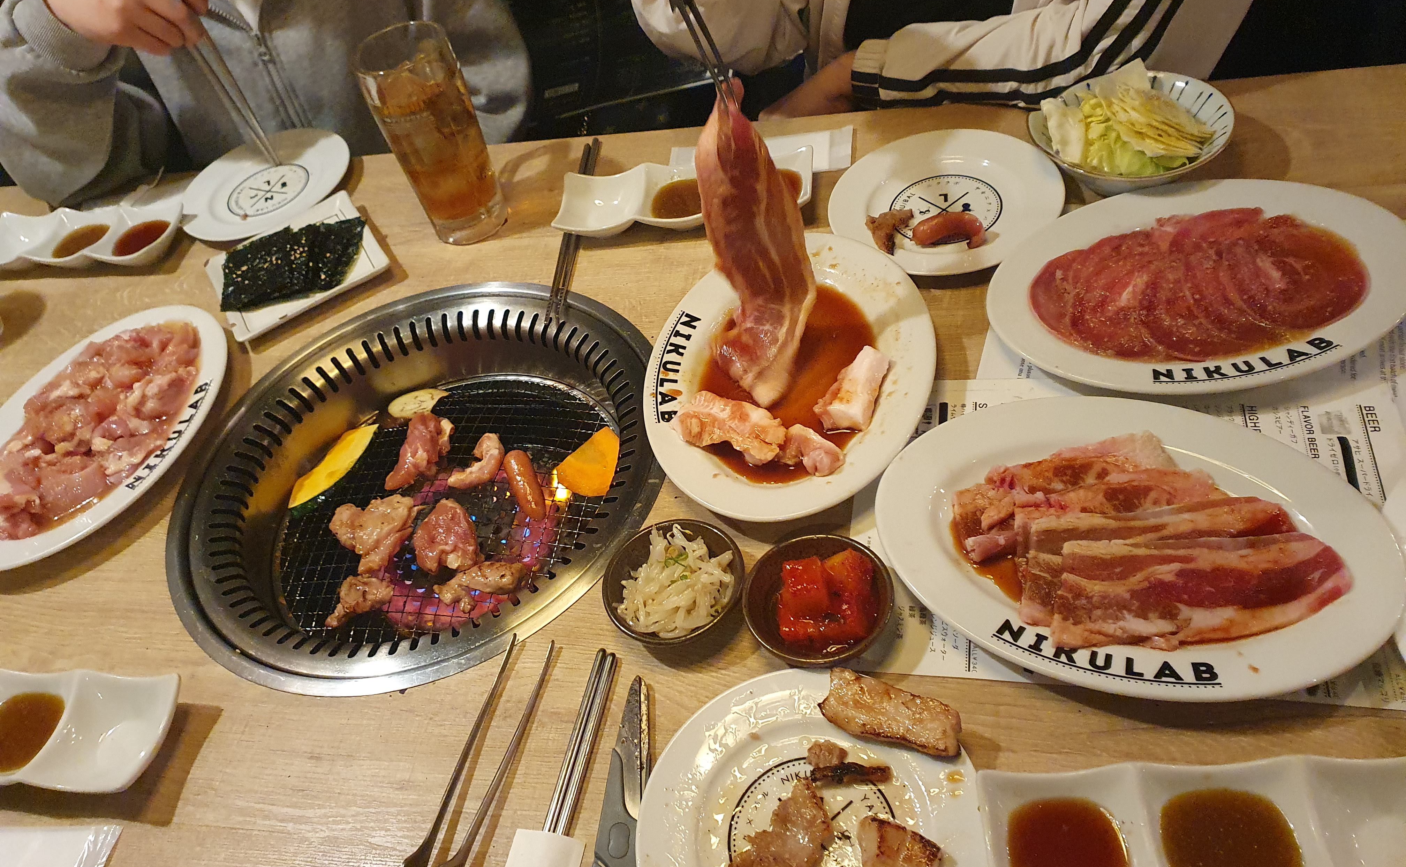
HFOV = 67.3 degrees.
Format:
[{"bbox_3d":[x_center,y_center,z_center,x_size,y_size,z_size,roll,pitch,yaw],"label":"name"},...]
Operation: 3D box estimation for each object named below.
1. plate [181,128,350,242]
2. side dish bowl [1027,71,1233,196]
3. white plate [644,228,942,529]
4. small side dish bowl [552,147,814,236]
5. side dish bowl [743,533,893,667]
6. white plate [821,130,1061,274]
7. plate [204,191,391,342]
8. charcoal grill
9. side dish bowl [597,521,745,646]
[{"bbox_3d":[-0.407,-0.229,0.995,0.169,0.021,0.169,-7,49,9],"label":"plate"},{"bbox_3d":[0.307,-0.207,0.767,0.131,0.047,0.131,-7,49,9],"label":"side dish bowl"},{"bbox_3d":[0.058,-0.038,0.701,0.190,0.026,0.256,1,50,15],"label":"white plate"},{"bbox_3d":[-0.013,-0.186,0.842,0.207,0.031,0.069,-3,49,12],"label":"small side dish bowl"},{"bbox_3d":[0.065,0.098,0.576,0.080,0.035,0.080,-7,49,9],"label":"side dish bowl"},{"bbox_3d":[0.177,-0.166,0.783,0.169,0.022,0.169,-7,49,9],"label":"white plate"},{"bbox_3d":[-0.342,-0.138,0.898,0.134,0.019,0.129,-32,50,-13],"label":"plate"},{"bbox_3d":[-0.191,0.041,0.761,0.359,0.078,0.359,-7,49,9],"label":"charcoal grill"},{"bbox_3d":[-0.013,0.092,0.602,0.080,0.035,0.080,-7,49,9],"label":"side dish bowl"}]

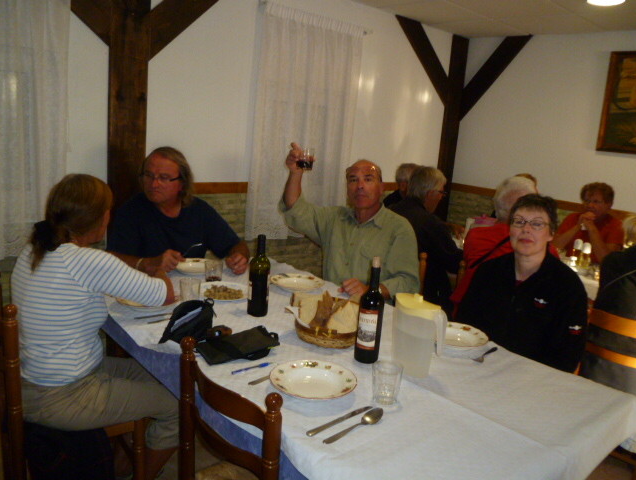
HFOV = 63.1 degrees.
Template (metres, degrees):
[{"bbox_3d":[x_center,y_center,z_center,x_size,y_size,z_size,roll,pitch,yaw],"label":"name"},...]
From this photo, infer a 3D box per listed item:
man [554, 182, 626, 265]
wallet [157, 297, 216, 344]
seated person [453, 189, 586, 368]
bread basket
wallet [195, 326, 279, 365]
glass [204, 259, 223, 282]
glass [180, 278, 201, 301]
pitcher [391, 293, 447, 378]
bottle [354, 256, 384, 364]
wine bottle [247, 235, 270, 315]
[{"bbox_3d":[1.890,0.244,3.550,0.540,1.250,0.780,14,15,38],"label":"man"},{"bbox_3d":[-0.415,0.264,1.668,0.200,0.100,0.120,-6,16,-43],"label":"wallet"},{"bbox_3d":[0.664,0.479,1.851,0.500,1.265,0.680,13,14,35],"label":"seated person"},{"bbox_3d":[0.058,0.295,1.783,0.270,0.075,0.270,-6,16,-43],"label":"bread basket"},{"bbox_3d":[-0.244,0.329,1.583,0.240,0.040,0.135,-6,16,-43],"label":"wallet"},{"bbox_3d":[-0.461,0.134,2.291,0.076,0.092,0.076,5,12,-1],"label":"glass"},{"bbox_3d":[-0.484,0.201,1.964,0.079,0.090,0.079,5,12,0],"label":"glass"},{"bbox_3d":[0.301,0.284,1.548,0.165,0.228,0.108,14,15,36],"label":"pitcher"},{"bbox_3d":[0.167,0.213,1.589,0.075,0.328,0.075,8,12,14],"label":"bottle"},{"bbox_3d":[-0.215,0.125,1.927,0.075,0.298,0.075,5,12,0],"label":"wine bottle"}]

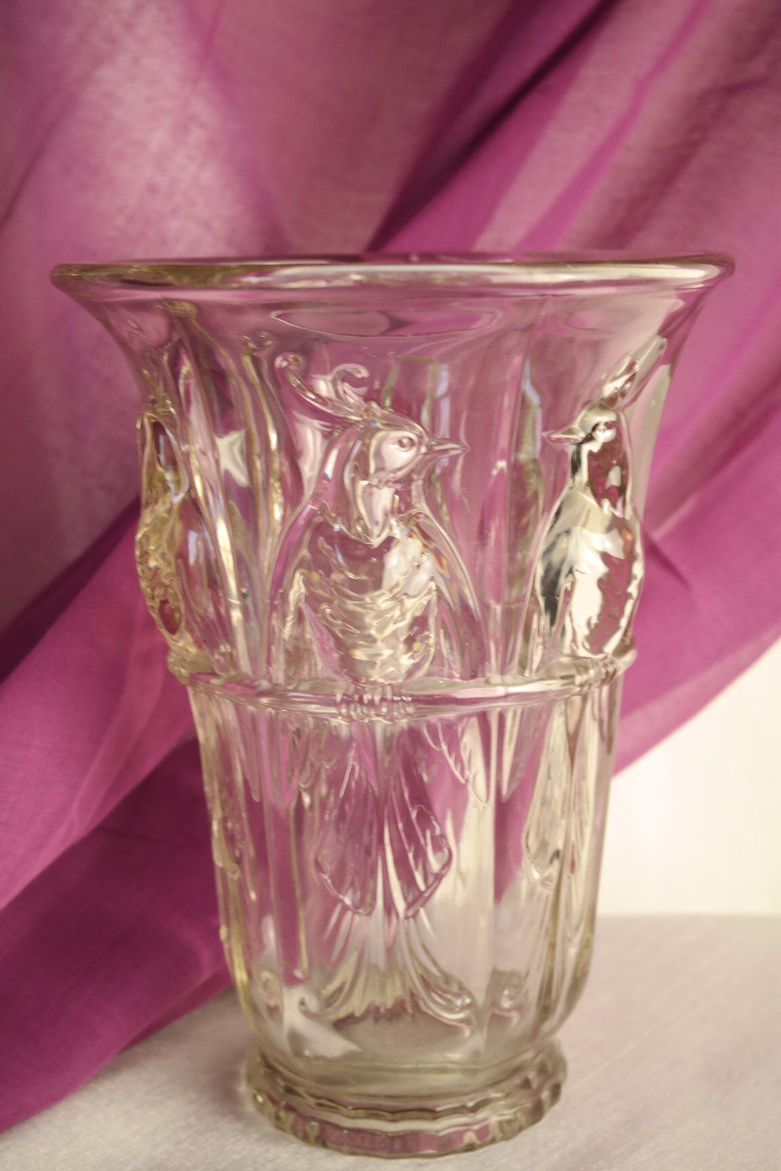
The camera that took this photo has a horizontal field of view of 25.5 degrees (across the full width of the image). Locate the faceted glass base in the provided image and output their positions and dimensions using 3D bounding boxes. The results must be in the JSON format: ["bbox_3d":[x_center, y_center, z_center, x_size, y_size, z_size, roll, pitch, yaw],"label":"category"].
[{"bbox_3d":[0.005,0.138,0.504,0.093,0.016,0.093,-1,10,0],"label":"faceted glass base"}]

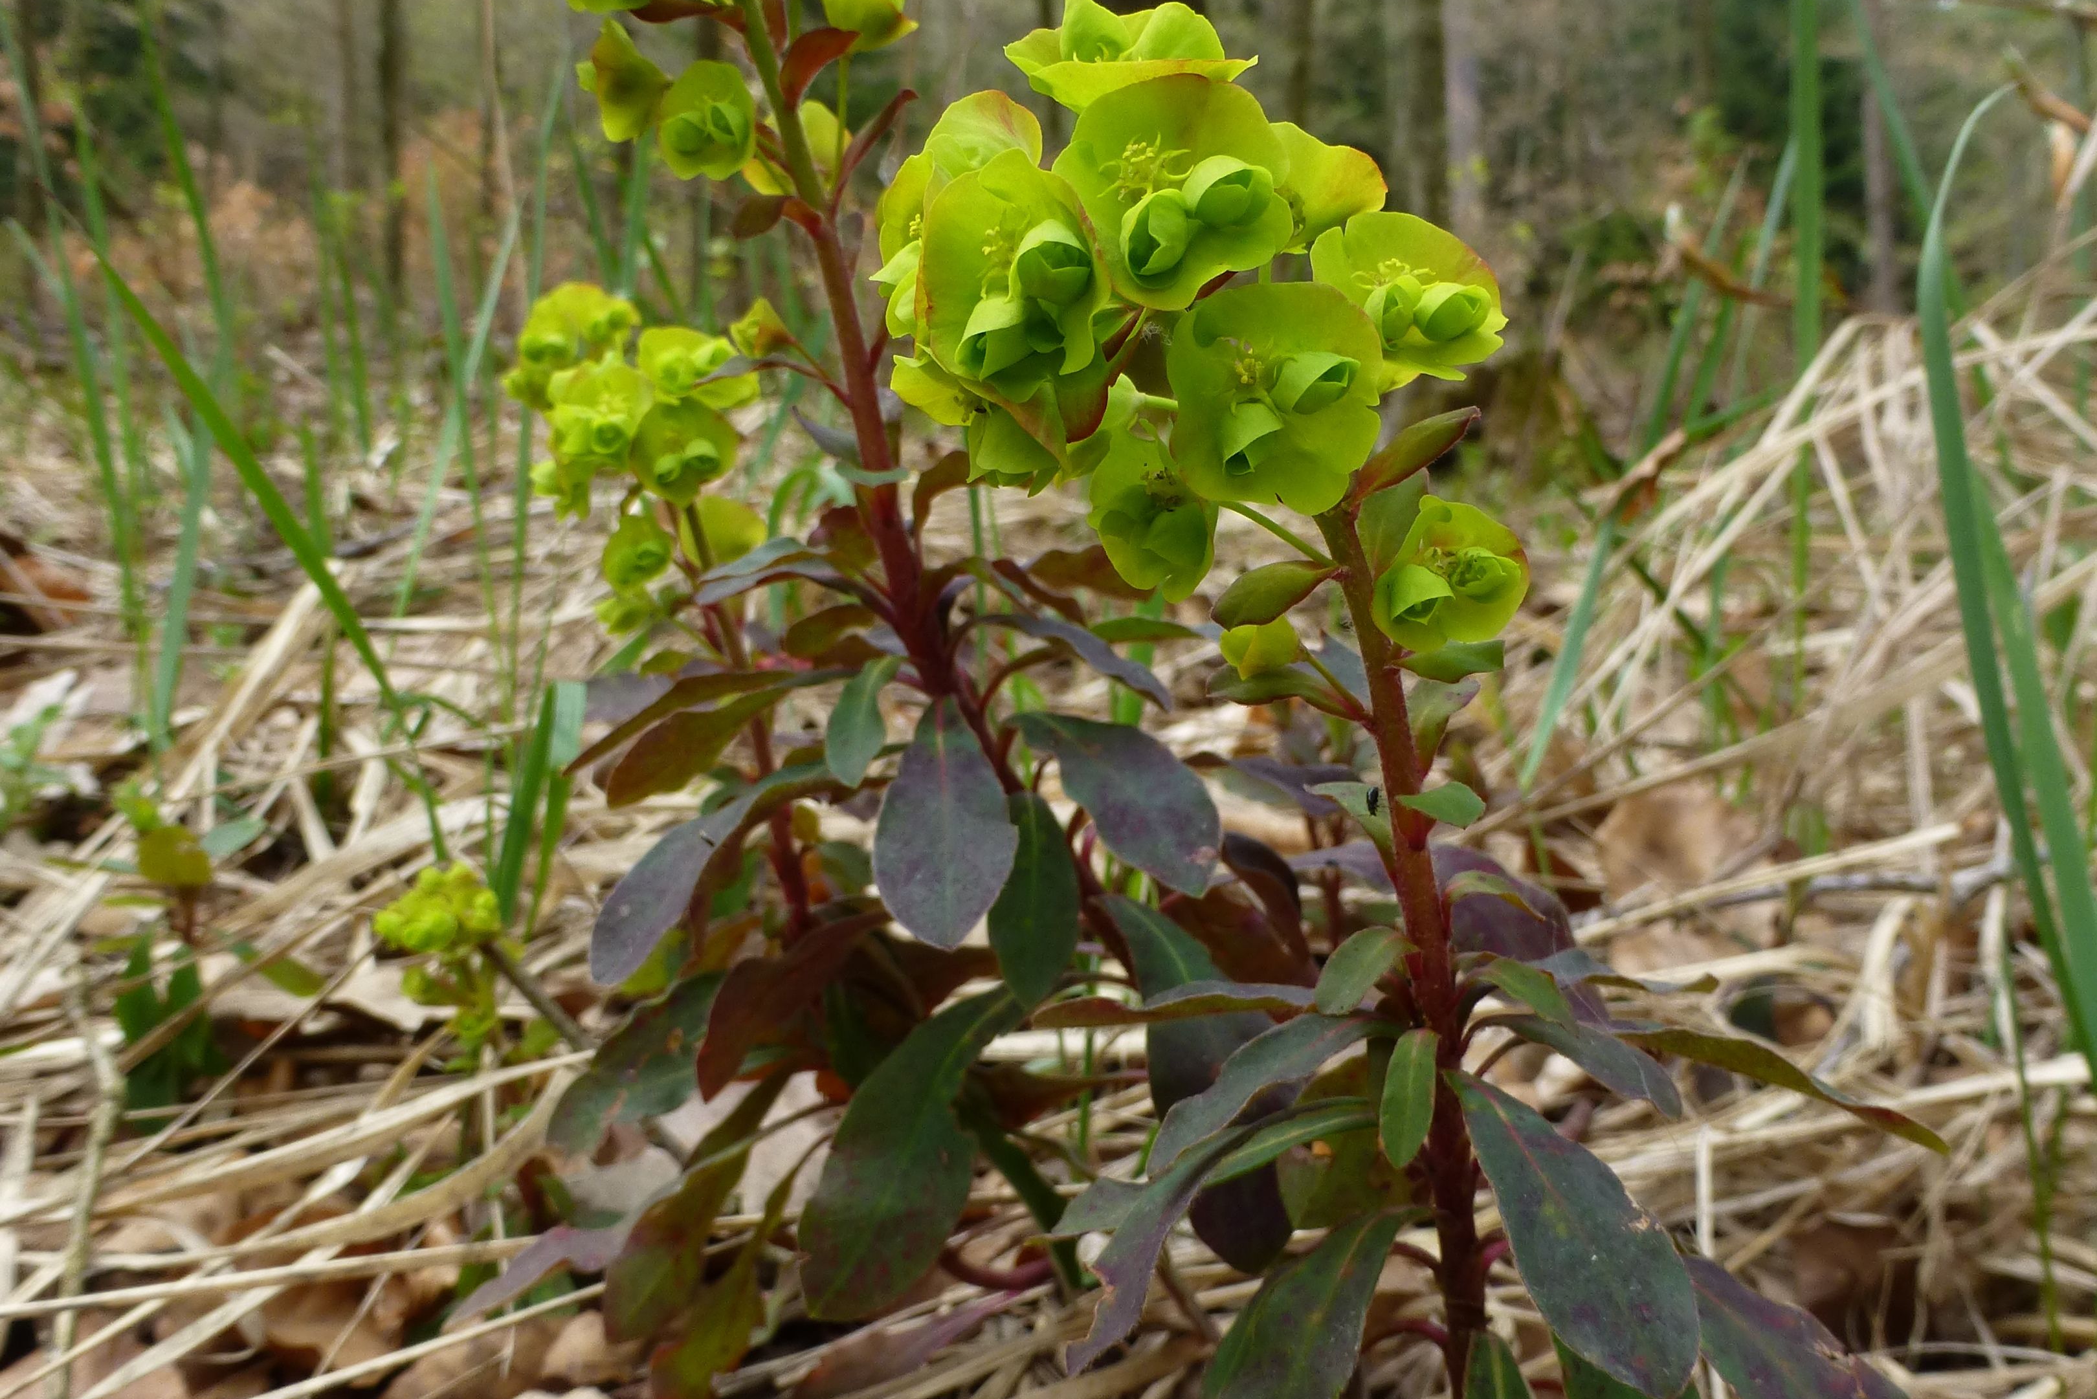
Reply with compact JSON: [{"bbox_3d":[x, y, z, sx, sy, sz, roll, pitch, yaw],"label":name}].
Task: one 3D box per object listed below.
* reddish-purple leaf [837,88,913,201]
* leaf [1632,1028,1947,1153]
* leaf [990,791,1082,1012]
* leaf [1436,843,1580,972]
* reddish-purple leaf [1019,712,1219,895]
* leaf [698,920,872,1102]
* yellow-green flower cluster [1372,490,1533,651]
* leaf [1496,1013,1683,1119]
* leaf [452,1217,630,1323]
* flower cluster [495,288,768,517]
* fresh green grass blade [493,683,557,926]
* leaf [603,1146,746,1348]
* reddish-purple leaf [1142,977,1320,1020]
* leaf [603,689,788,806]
[{"bbox_3d":[-0.024,-0.078,0.273,0.004,0.016,0.007,34,18,-2],"label":"reddish-purple leaf"},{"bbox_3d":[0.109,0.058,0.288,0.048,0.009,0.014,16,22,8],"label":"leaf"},{"bbox_3d":[-0.003,0.039,0.378,0.018,0.042,0.010,-3,-21,5],"label":"leaf"},{"bbox_3d":[0.058,0.026,0.245,0.027,0.009,0.019,38,16,-31],"label":"leaf"},{"bbox_3d":[0.009,0.014,0.272,0.019,0.007,0.035,-22,51,-39],"label":"reddish-purple leaf"},{"bbox_3d":[-0.054,0.064,0.410,0.020,0.013,0.045,28,60,27],"label":"leaf"},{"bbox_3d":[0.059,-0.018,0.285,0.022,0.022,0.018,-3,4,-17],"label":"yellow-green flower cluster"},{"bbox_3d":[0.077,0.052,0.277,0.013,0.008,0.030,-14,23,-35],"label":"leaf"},{"bbox_3d":[-0.110,0.125,0.422,0.039,0.009,0.015,-18,27,-22],"label":"leaf"},{"bbox_3d":[-0.098,-0.071,0.460,0.060,0.055,0.050,-1,3,6],"label":"flower cluster"},{"bbox_3d":[-0.157,0.032,0.580,0.016,0.071,0.008,6,0,1],"label":"fresh green grass blade"},{"bbox_3d":[-0.054,0.080,0.286,0.015,0.029,0.007,19,-25,13],"label":"leaf"},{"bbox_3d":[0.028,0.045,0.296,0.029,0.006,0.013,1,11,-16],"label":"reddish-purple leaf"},{"bbox_3d":[-0.071,0.010,0.398,0.041,0.013,0.017,-25,50,-21],"label":"leaf"}]

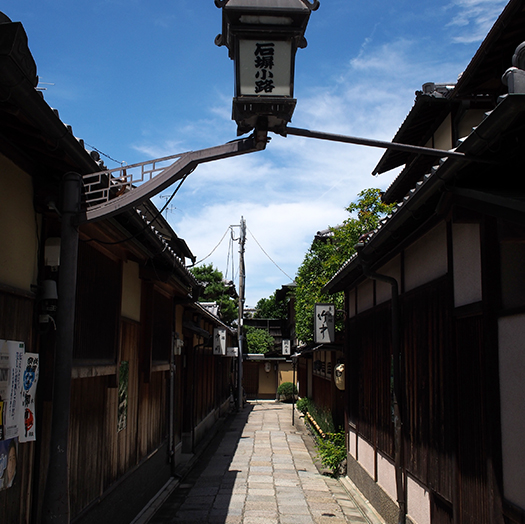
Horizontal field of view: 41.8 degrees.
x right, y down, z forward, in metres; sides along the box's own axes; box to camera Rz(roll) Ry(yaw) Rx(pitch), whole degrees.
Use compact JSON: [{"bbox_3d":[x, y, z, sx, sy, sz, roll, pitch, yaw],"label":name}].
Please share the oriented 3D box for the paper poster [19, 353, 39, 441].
[{"bbox_3d":[-1.394,0.811,4.100,0.015,0.530,0.270,0,-8,2],"label":"paper poster"}]

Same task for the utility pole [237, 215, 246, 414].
[{"bbox_3d":[-0.797,1.892,26.495,0.320,7.430,0.320,1,-8,0],"label":"utility pole"}]

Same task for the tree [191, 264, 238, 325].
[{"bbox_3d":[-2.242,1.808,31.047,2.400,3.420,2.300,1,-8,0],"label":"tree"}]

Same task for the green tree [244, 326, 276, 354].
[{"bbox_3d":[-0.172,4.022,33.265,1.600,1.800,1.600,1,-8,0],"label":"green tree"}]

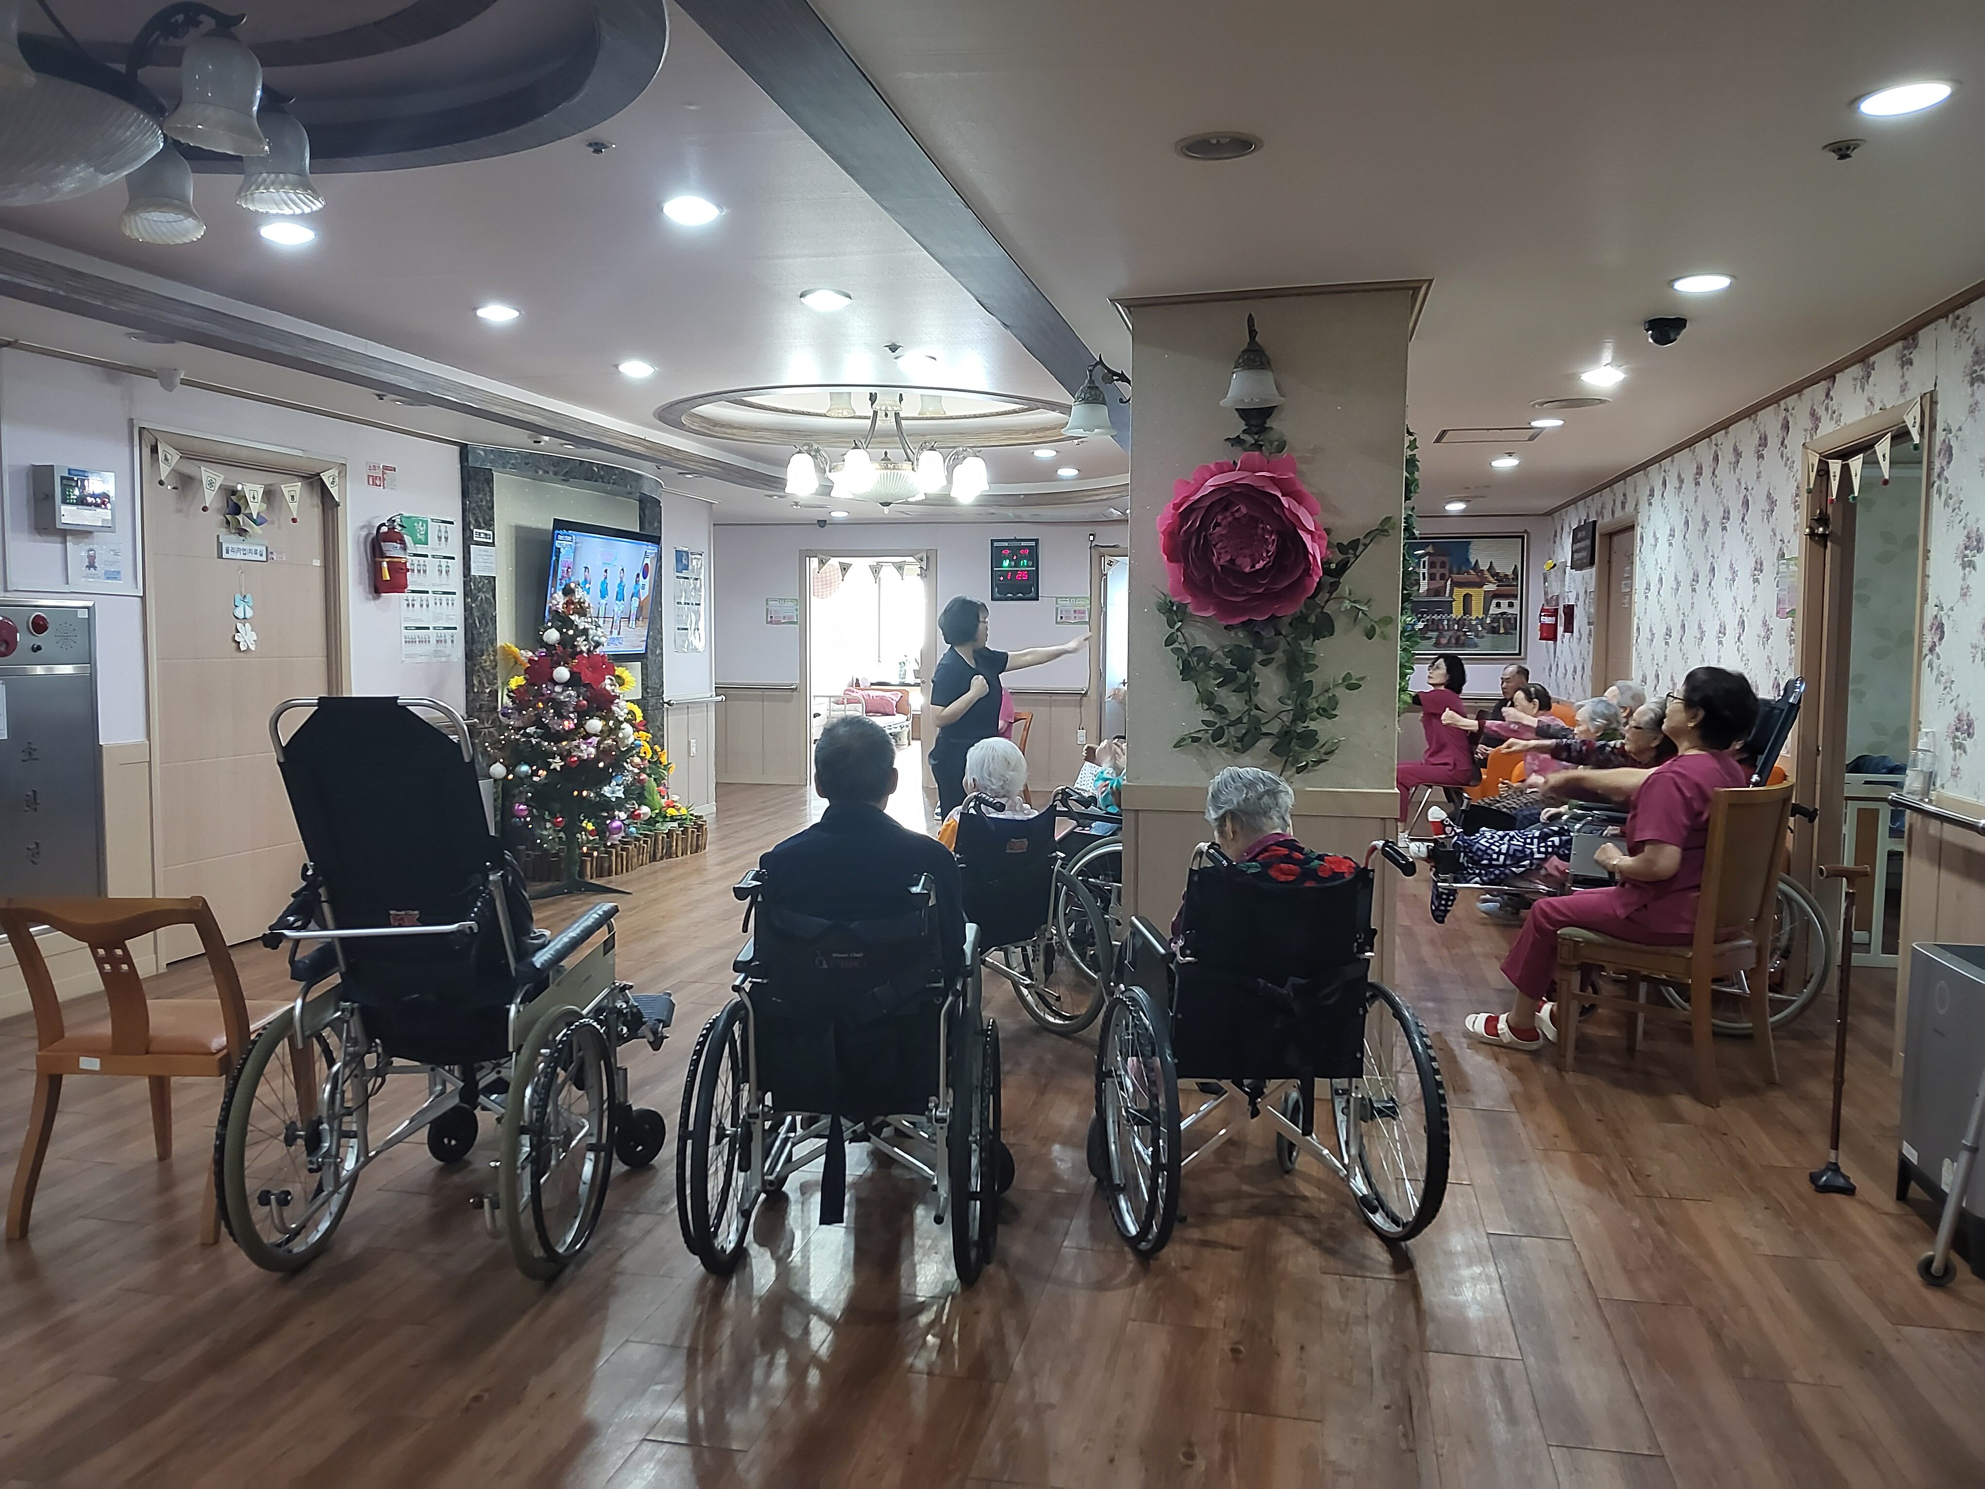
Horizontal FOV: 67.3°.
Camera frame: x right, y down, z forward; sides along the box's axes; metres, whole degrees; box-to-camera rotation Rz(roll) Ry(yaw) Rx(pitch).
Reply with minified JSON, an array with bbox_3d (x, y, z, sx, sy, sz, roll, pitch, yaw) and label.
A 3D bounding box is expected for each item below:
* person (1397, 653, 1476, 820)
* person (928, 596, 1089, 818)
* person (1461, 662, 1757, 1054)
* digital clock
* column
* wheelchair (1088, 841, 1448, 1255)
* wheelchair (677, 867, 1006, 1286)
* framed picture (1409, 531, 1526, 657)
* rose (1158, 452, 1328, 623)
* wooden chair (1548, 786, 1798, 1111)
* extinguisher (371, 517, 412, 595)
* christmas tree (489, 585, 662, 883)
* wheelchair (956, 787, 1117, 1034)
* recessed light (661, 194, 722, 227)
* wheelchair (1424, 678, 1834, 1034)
[{"bbox_3d":[2.701,0.049,9.428,0.750,1.220,0.500,1,4,10],"label":"person"},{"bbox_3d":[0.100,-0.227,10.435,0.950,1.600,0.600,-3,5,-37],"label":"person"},{"bbox_3d":[1.921,0.370,4.691,0.520,1.250,0.820,-3,5,-41],"label":"person"},{"bbox_3d":[0.199,-1.532,13.080,0.436,0.544,0.050,1,4,13],"label":"digital clock"},{"bbox_3d":[0.849,-0.153,4.647,0.793,2.328,0.720,1,4,13],"label":"column"},{"bbox_3d":[0.589,0.631,3.405,0.630,0.900,0.970,0,4,-9],"label":"wheelchair"},{"bbox_3d":[-0.283,0.658,3.323,0.620,0.880,0.980,1,4,4],"label":"wheelchair"},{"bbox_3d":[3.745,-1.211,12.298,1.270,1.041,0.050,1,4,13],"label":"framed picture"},{"bbox_3d":[0.696,-0.575,4.141,0.465,0.465,0.160,1,4,12],"label":"rose"},{"bbox_3d":[2.084,0.567,4.551,0.440,0.920,0.520,-4,6,-44],"label":"wooden chair"},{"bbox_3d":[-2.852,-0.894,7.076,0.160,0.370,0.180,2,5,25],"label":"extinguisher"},{"bbox_3d":[-2.227,-0.042,7.903,0.880,1.570,0.880,1,4,12],"label":"christmas tree"},{"bbox_3d":[-0.089,0.536,5.083,0.620,0.880,0.980,-2,5,-32],"label":"wheelchair"},{"bbox_3d":[-0.815,-1.447,4.048,0.165,0.040,0.165,0,4,0],"label":"recessed light"},{"bbox_3d":[2.231,0.356,5.329,1.280,1.190,0.620,1,4,14],"label":"wheelchair"}]

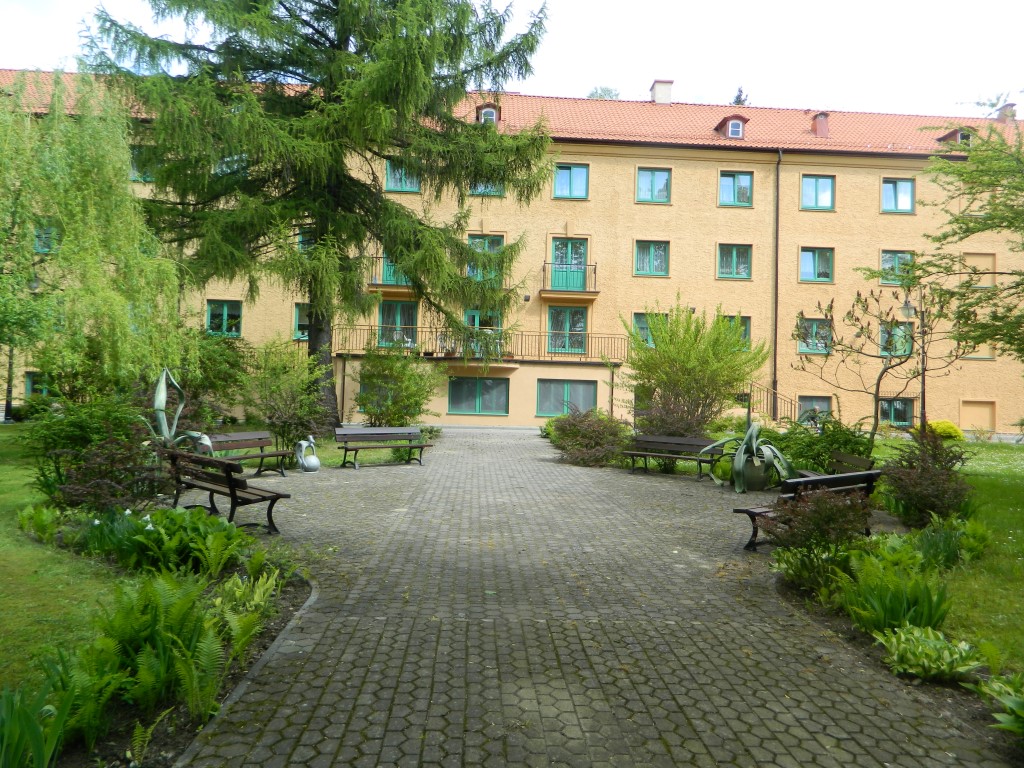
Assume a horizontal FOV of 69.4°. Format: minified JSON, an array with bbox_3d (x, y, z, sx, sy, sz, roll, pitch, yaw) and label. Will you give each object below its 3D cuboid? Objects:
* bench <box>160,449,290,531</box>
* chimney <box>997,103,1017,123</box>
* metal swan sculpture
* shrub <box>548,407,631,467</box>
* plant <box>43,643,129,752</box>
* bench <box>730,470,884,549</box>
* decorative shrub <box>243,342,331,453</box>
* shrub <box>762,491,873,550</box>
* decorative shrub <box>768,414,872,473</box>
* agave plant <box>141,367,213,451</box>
[{"bbox_3d":[-3.223,1.179,8.186,0.642,0.775,2.015,2,-1,-44],"label":"bench"},{"bbox_3d":[26.719,-14.628,39.917,0.820,1.050,0.760,2,-1,-3],"label":"chimney"},{"bbox_3d":[-3.844,1.311,14.004,0.400,0.680,0.360,1,-1,30],"label":"metal swan sculpture"},{"bbox_3d":[1.769,1.177,16.707,1.852,1.292,1.750,2,-1,6],"label":"shrub"},{"bbox_3d":[-1.898,1.376,3.302,0.330,0.420,0.340,2,-1,-30],"label":"plant"},{"bbox_3d":[3.198,1.334,7.827,2.015,0.775,0.642,2,-1,-40],"label":"bench"},{"bbox_3d":[-4.553,0.382,15.263,1.772,2.555,1.600,2,-1,-17],"label":"decorative shrub"},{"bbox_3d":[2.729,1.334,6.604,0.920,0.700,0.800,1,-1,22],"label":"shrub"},{"bbox_3d":[6.104,1.283,14.605,1.850,1.281,1.650,1,-1,23],"label":"decorative shrub"},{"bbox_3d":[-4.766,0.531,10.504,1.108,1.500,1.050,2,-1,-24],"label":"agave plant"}]

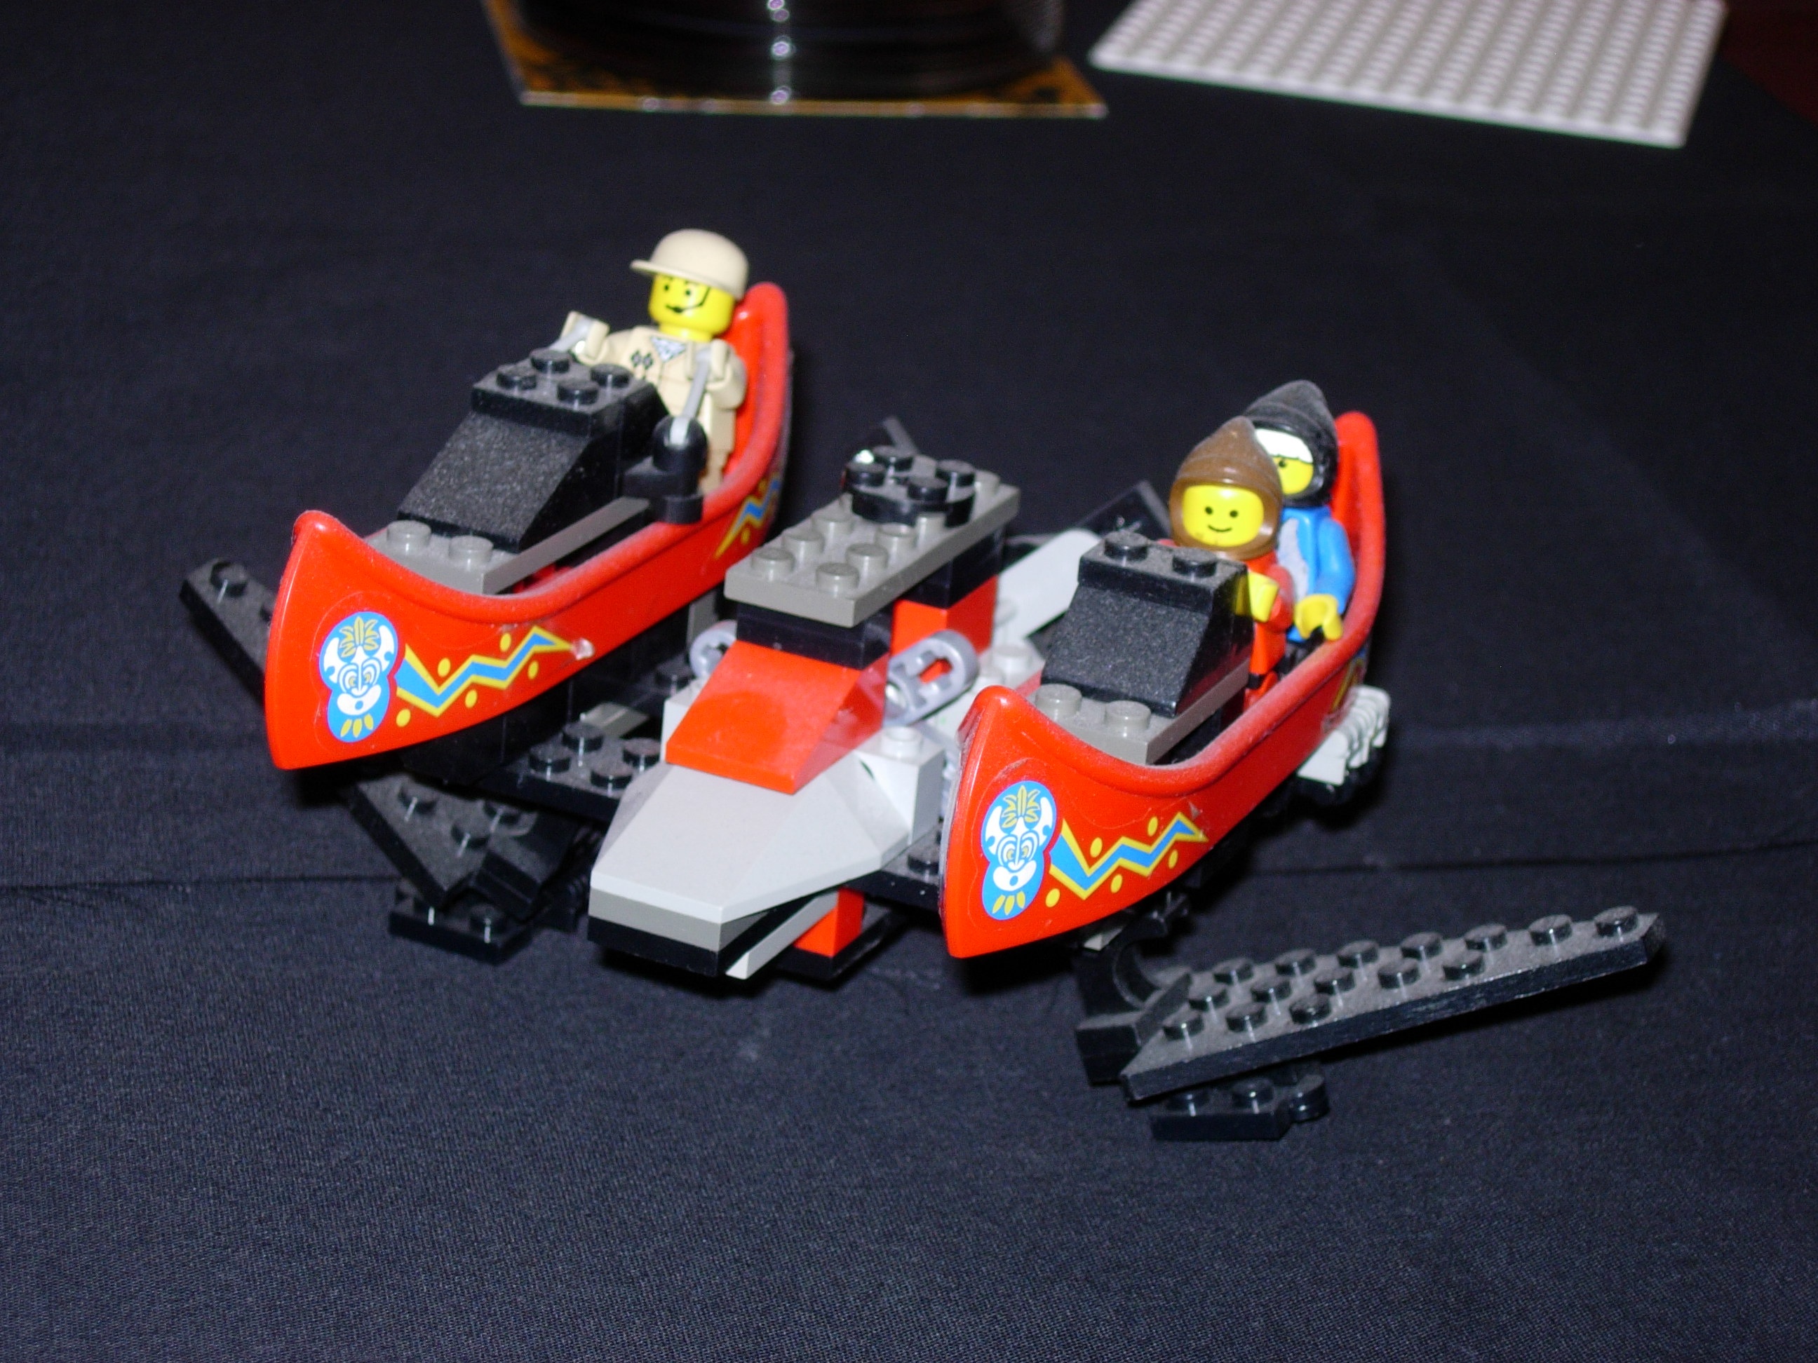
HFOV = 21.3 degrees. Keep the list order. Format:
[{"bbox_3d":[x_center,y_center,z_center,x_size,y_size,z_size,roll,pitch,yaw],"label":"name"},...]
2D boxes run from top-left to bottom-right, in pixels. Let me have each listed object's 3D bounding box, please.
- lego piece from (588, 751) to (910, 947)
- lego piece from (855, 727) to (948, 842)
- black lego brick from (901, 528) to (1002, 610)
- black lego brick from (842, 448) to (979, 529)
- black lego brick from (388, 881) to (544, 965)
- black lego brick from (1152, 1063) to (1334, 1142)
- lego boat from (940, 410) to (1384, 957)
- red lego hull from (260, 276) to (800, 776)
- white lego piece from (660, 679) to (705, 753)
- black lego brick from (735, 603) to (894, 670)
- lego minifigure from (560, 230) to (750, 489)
[{"bbox_3d":[-0.021,0.016,0.538,0.032,0.011,0.032,14,23,20],"label":"lego piece"},{"bbox_3d":[-0.001,0.011,0.550,0.008,0.011,0.008,14,23,20],"label":"lego piece"},{"bbox_3d":[0.001,-0.016,0.572,0.016,0.007,0.016,14,23,20],"label":"black lego brick"},{"bbox_3d":[0.000,-0.022,0.566,0.016,0.005,0.016,14,23,20],"label":"black lego brick"},{"bbox_3d":[-0.058,0.031,0.623,0.016,0.005,0.009,15,25,23],"label":"black lego brick"},{"bbox_3d":[0.039,0.048,0.557,0.020,0.005,0.011,-4,19,31],"label":"black lego brick"},{"bbox_3d":[0.030,-0.002,0.543,0.027,0.031,0.129,14,23,20],"label":"lego boat"},{"bbox_3d":[-0.042,-0.020,0.571,0.027,0.031,0.129,14,23,20],"label":"red lego hull"},{"bbox_3d":[-0.023,0.006,0.558,0.008,0.011,0.008,14,23,20],"label":"white lego piece"},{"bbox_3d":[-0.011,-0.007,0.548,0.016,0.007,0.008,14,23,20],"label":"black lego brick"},{"bbox_3d":[-0.030,-0.035,0.598,0.024,0.043,0.021,14,23,20],"label":"lego minifigure"}]

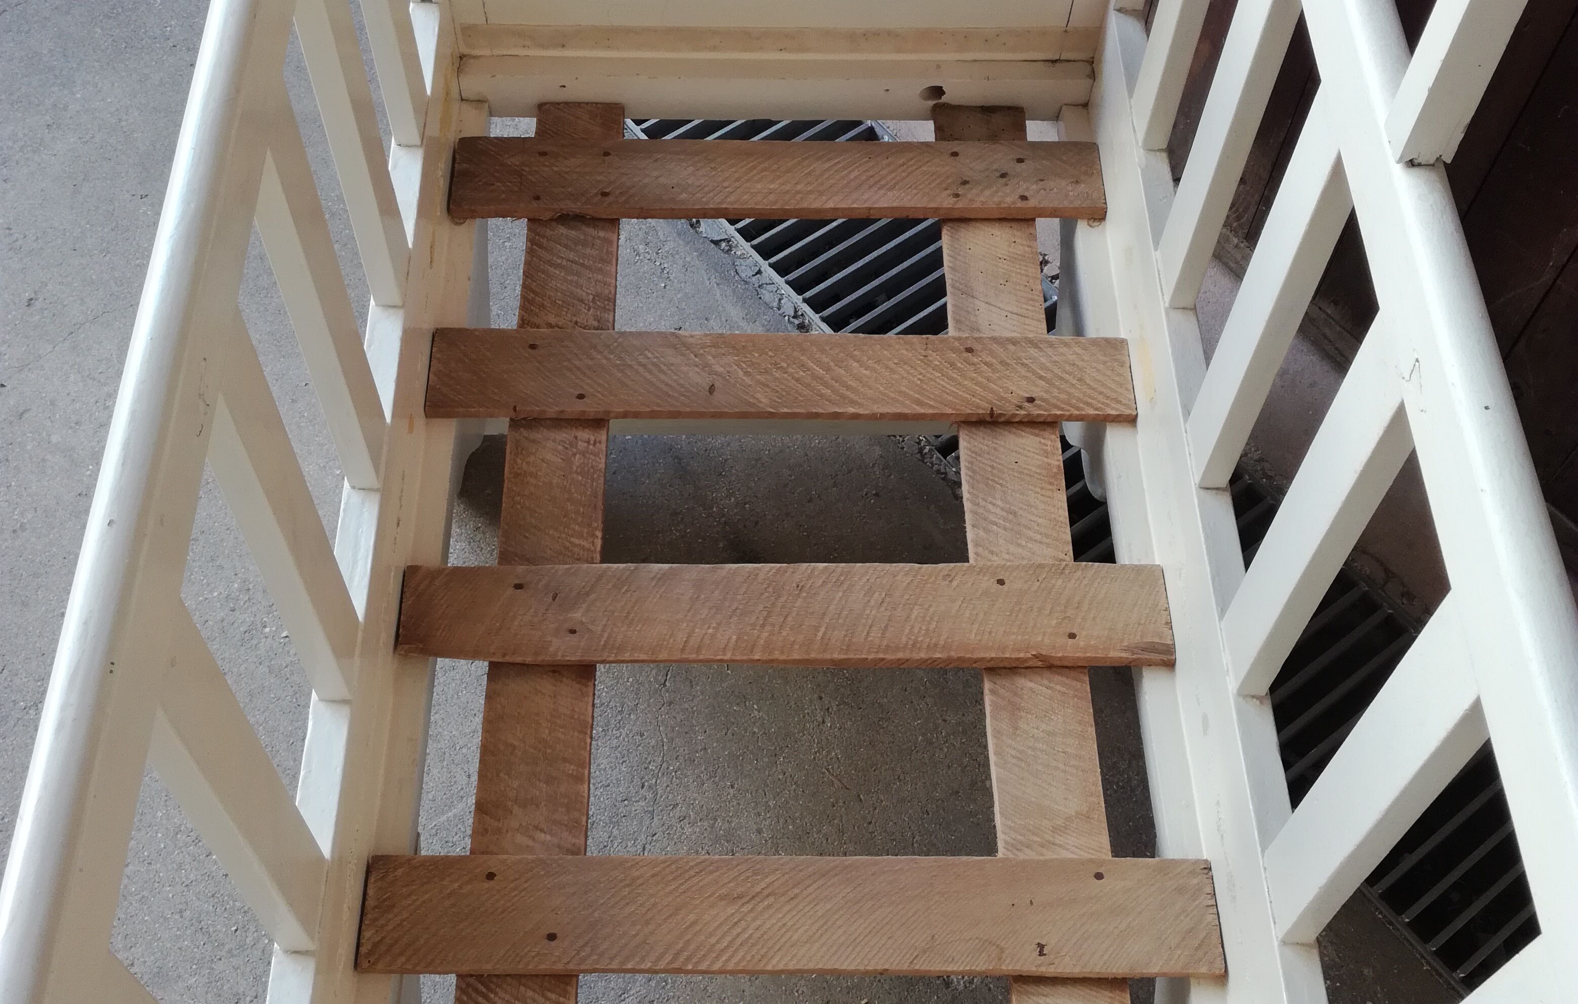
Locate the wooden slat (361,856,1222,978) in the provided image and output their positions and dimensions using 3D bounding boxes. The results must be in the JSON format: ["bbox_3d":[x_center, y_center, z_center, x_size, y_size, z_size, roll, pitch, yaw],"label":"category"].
[{"bbox_3d":[0.003,0.292,1.156,0.601,0.011,0.081,0,58,-1],"label":"wooden slat"}]

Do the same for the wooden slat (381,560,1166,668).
[{"bbox_3d":[-0.002,0.088,1.284,0.599,0.011,0.080,0,58,-1],"label":"wooden slat"}]

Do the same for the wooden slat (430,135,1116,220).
[{"bbox_3d":[-0.009,-0.301,1.530,0.601,0.013,0.084,0,58,-1],"label":"wooden slat"}]

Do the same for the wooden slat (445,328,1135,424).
[{"bbox_3d":[-0.005,-0.107,1.407,0.600,0.012,0.082,0,58,-1],"label":"wooden slat"}]

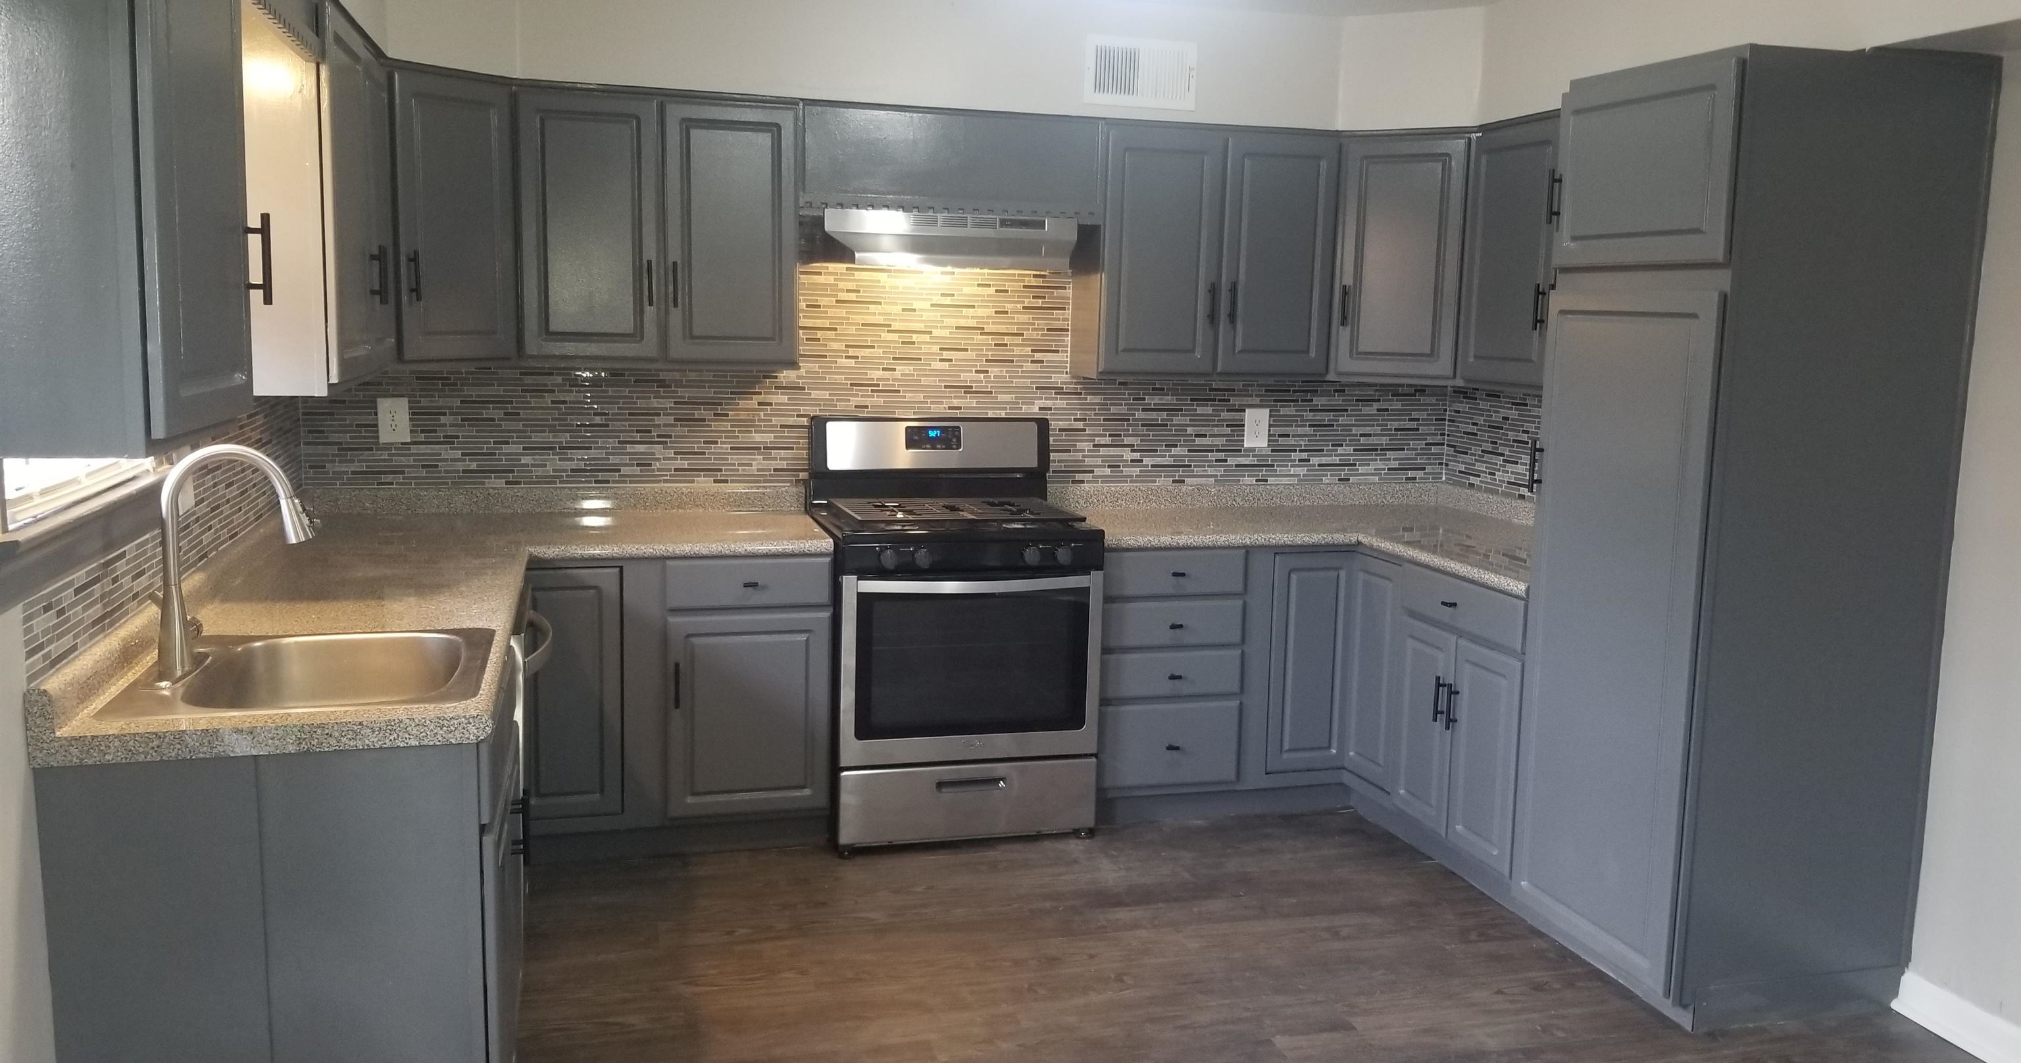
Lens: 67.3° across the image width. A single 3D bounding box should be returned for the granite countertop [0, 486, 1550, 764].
[{"bbox_3d":[0.042,0.076,3.749,3.635,0.130,2.294,-1,9,-15],"label":"granite countertop"}]

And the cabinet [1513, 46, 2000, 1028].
[{"bbox_3d":[1.676,0.015,3.541,0.639,2.108,0.604,-1,8,-15],"label":"cabinet"}]

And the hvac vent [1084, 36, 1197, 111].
[{"bbox_3d":[0.398,-1.376,4.553,0.356,0.198,0.030,-1,8,-15],"label":"hvac vent"}]

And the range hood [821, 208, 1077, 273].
[{"bbox_3d":[-0.185,-0.859,4.507,0.757,0.158,0.460,-1,9,-15],"label":"range hood"}]

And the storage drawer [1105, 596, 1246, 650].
[{"bbox_3d":[0.422,0.237,4.641,0.440,0.146,0.420,-1,9,-15],"label":"storage drawer"}]

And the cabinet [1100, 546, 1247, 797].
[{"bbox_3d":[0.403,0.378,4.768,0.480,0.752,0.630,-1,9,-15],"label":"cabinet"}]

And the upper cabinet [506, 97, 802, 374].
[{"bbox_3d":[-1.005,-0.844,4.355,0.763,0.745,0.320,-1,9,-15],"label":"upper cabinet"}]

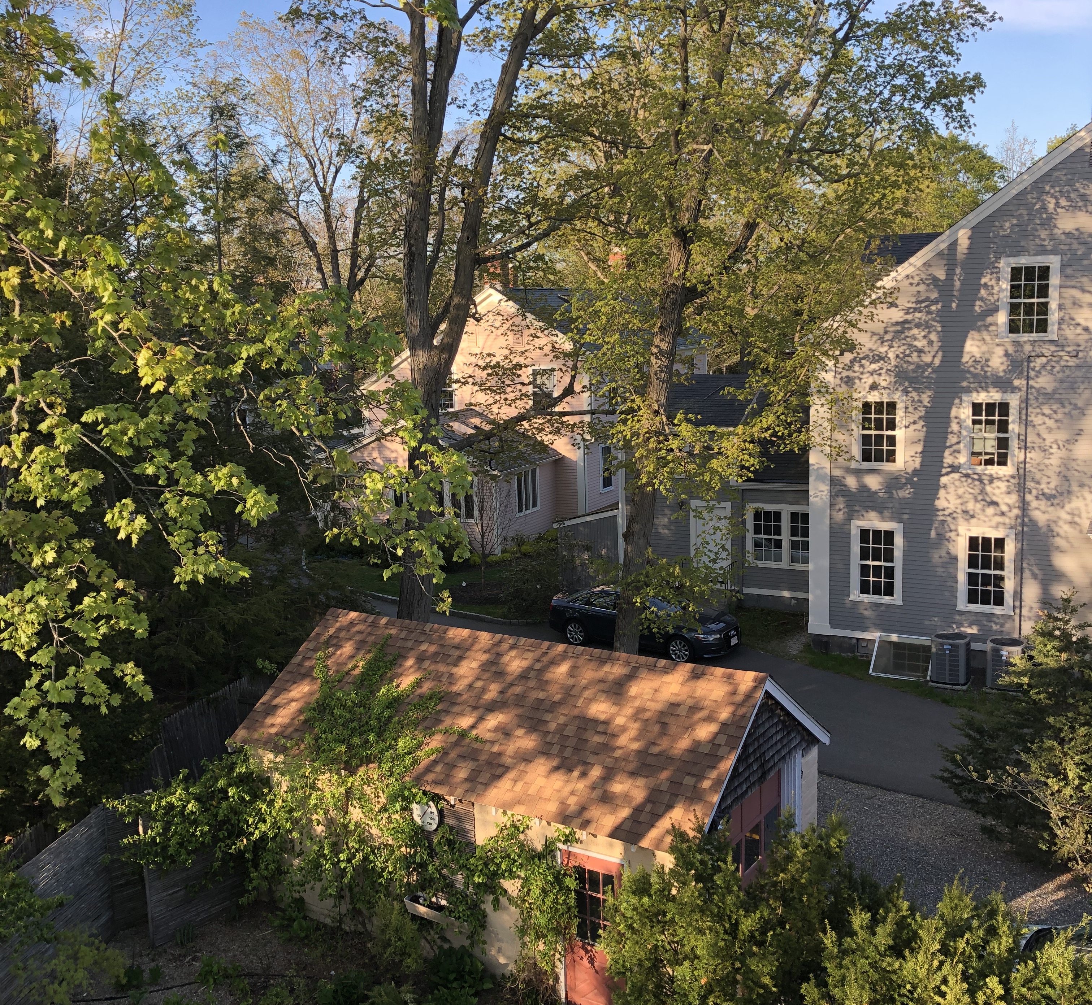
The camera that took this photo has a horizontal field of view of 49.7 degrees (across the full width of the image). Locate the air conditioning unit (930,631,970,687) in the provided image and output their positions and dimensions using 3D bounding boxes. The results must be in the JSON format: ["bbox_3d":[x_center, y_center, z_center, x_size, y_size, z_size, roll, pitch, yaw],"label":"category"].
[{"bbox_3d":[8.662,3.341,25.180,0.730,0.930,0.730,3,10,26],"label":"air conditioning unit"}]

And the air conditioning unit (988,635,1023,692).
[{"bbox_3d":[9.694,3.382,24.791,0.730,0.930,0.730,3,10,26],"label":"air conditioning unit"}]

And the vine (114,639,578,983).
[{"bbox_3d":[-2.197,3.949,15.131,6.100,3.550,3.000,4,11,33],"label":"vine"}]

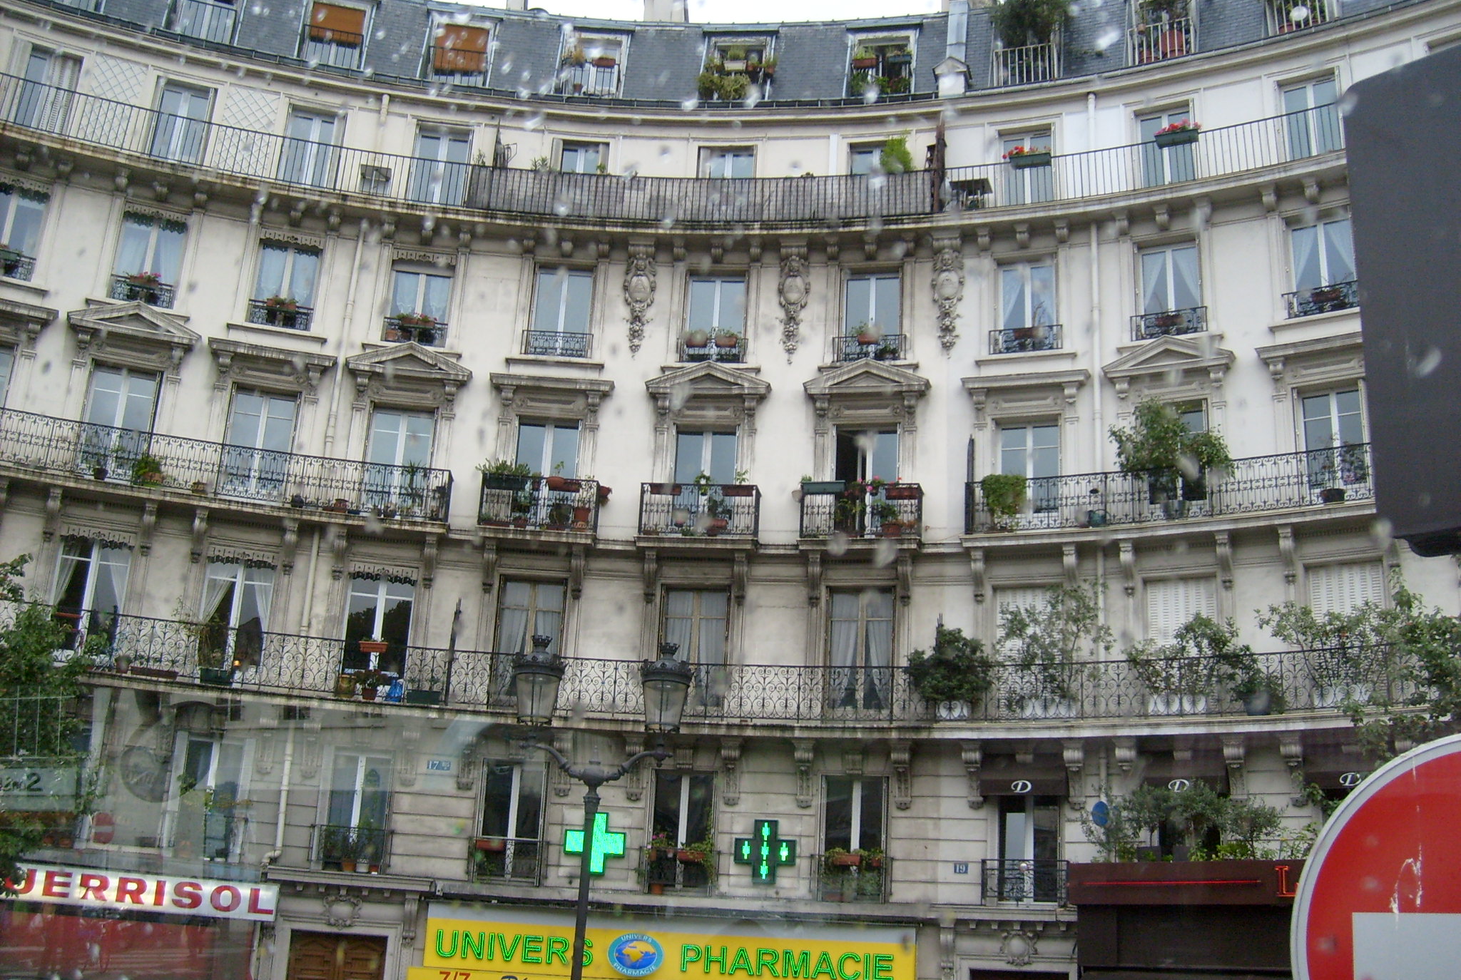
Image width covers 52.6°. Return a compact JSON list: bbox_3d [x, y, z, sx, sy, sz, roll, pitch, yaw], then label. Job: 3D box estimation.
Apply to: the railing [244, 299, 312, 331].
[{"bbox_3d":[-8.669,-3.374,28.395,1.180,0.440,0.200,8,-19,-13],"label":"railing"}]

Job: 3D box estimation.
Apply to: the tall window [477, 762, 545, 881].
[{"bbox_3d":[-4.047,6.157,27.308,1.204,2.203,0.200,4,-17,-2],"label":"tall window"}]

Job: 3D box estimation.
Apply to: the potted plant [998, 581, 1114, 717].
[{"bbox_3d":[5.351,2.610,24.214,1.800,2.150,1.200,-4,-21,19],"label":"potted plant"}]

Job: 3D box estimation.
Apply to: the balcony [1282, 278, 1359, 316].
[{"bbox_3d":[10.393,-3.297,25.993,1.340,0.449,0.220,-8,-20,32],"label":"balcony"}]

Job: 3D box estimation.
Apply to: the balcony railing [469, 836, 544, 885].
[{"bbox_3d":[-4.047,6.768,26.870,1.360,0.754,0.220,4,-17,-2],"label":"balcony railing"}]

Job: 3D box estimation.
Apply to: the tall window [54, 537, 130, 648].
[{"bbox_3d":[-11.098,1.874,25.671,1.180,2.190,0.200,10,-20,-20],"label":"tall window"}]

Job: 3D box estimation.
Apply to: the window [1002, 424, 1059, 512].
[{"bbox_3d":[5.653,-0.344,27.879,1.175,1.943,0.150,-3,-18,20],"label":"window"}]

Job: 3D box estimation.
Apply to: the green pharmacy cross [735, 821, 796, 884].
[{"bbox_3d":[0.612,6.317,25.808,1.100,1.100,0.200,0,-18,9],"label":"green pharmacy cross"}]

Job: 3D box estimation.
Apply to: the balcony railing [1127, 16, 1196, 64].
[{"bbox_3d":[8.448,-8.688,28.916,1.240,0.833,0.300,-6,-19,27],"label":"balcony railing"}]

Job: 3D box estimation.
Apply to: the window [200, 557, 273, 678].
[{"bbox_3d":[-8.553,2.318,25.535,1.137,2.087,0.200,8,-20,-13],"label":"window"}]

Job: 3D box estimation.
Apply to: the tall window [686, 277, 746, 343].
[{"bbox_3d":[-0.273,-3.333,28.284,1.104,1.652,0.200,1,-19,5],"label":"tall window"}]

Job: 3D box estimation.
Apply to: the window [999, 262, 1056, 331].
[{"bbox_3d":[5.444,-3.403,27.099,1.032,1.687,0.200,-3,-20,18],"label":"window"}]

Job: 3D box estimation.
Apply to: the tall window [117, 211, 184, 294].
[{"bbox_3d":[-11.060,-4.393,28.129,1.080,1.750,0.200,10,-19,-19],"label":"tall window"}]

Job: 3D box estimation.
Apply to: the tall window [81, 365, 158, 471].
[{"bbox_3d":[-11.047,-1.237,26.679,1.230,2.150,0.200,10,-20,-20],"label":"tall window"}]

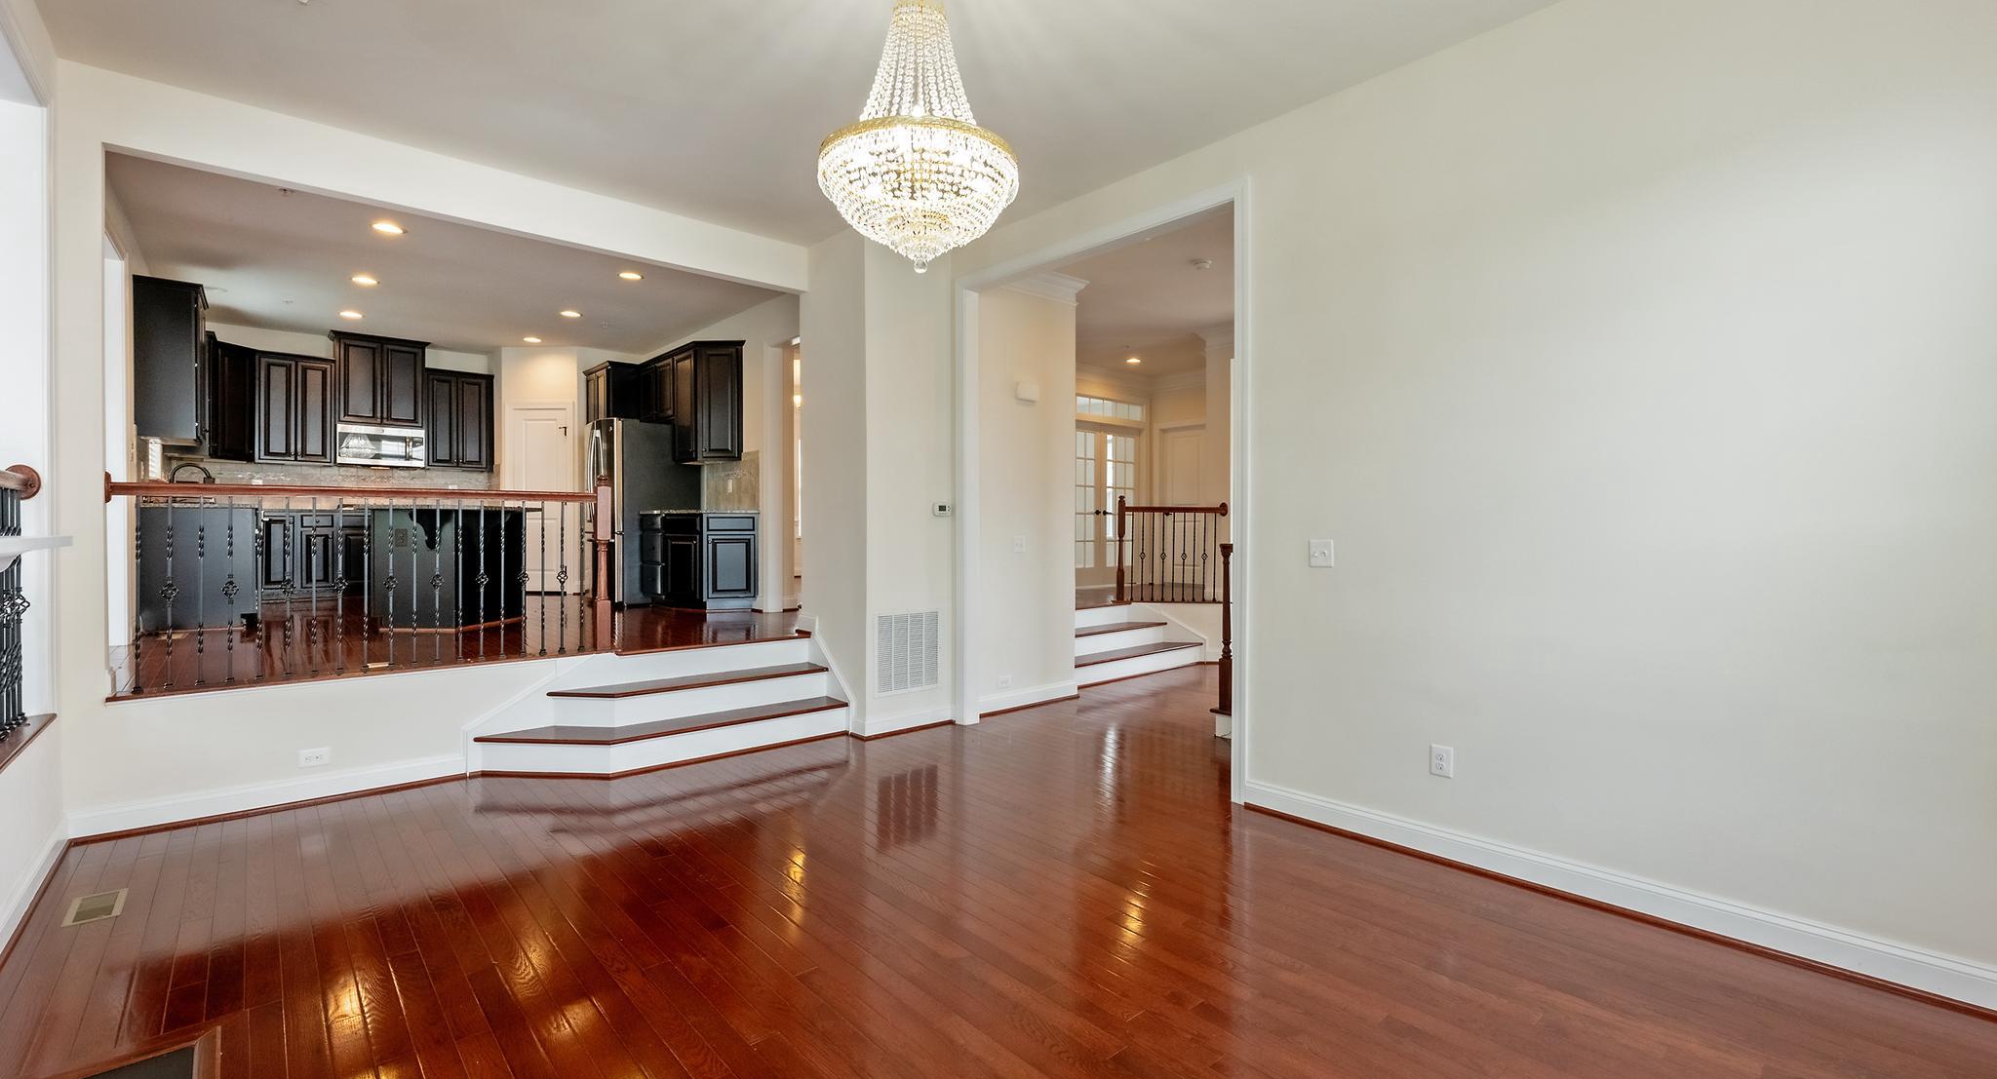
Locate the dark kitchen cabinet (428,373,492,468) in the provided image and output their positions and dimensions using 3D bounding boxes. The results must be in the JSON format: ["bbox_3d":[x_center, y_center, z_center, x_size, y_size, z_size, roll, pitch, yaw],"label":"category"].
[{"bbox_3d":[-6.359,-1.341,9.141,0.625,1.129,0.333,0,1,-41],"label":"dark kitchen cabinet"}]

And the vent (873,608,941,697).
[{"bbox_3d":[-0.561,0.715,4.940,0.510,0.519,0.030,0,1,-43],"label":"vent"}]

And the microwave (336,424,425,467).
[{"bbox_3d":[-6.844,-1.020,8.600,0.755,0.420,0.400,-1,1,-40],"label":"microwave"}]

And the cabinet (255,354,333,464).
[{"bbox_3d":[-7.391,-1.346,8.182,0.610,1.120,0.340,-1,1,-40],"label":"cabinet"}]

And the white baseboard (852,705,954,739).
[{"bbox_3d":[-0.615,1.172,5.043,0.690,0.115,0.170,-1,1,-40],"label":"white baseboard"}]

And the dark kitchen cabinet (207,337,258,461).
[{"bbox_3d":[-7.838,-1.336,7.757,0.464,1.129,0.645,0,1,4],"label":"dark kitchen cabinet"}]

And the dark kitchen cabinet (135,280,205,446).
[{"bbox_3d":[-6.190,-1.286,5.820,0.360,1.130,0.780,-1,1,-44],"label":"dark kitchen cabinet"}]

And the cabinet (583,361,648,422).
[{"bbox_3d":[-4.111,-1.570,8.629,0.605,0.625,0.806,0,1,-43],"label":"cabinet"}]

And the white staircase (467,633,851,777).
[{"bbox_3d":[-1.840,0.949,4.450,1.927,0.564,0.627,0,1,-41],"label":"white staircase"}]

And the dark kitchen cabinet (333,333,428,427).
[{"bbox_3d":[-6.860,-1.740,8.620,0.790,0.960,0.360,-1,1,-40],"label":"dark kitchen cabinet"}]

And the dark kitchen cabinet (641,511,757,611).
[{"bbox_3d":[-2.741,0.180,7.190,0.635,0.907,1.290,0,1,-43],"label":"dark kitchen cabinet"}]

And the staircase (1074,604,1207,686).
[{"bbox_3d":[1.090,0.925,7.050,1.920,0.585,0.580,-1,1,-40],"label":"staircase"}]

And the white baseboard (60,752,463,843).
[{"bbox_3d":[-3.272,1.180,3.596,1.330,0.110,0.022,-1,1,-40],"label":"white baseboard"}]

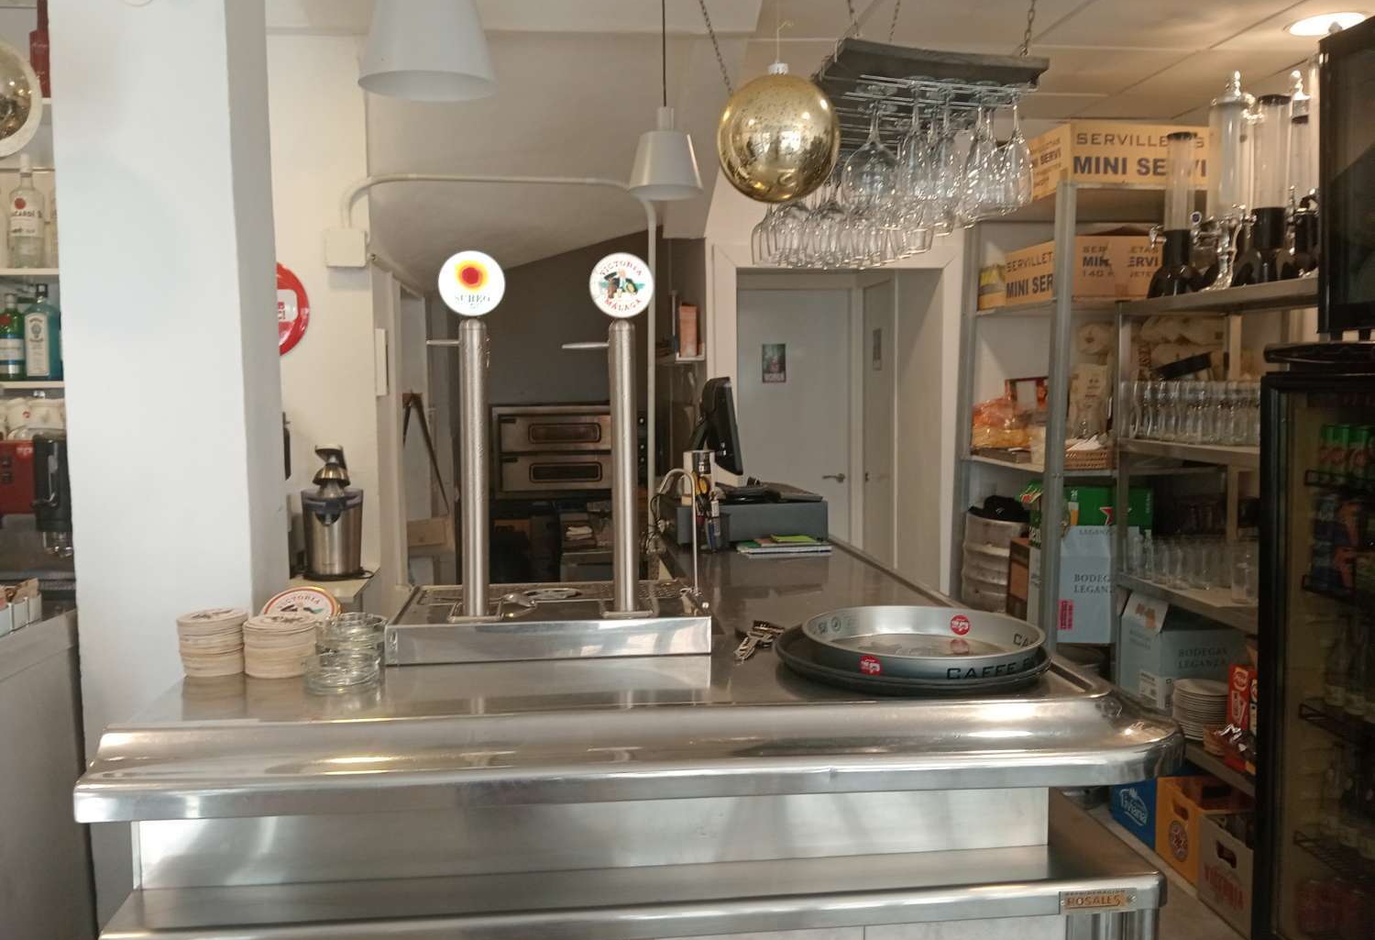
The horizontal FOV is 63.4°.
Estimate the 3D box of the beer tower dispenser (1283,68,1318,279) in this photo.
[{"bbox_3d":[1.736,-0.815,3.175,0.200,0.630,0.160,-4,6,-33],"label":"beer tower dispenser"}]

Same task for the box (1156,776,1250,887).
[{"bbox_3d":[1.709,1.116,3.446,0.390,0.248,0.275,-1,5,-5],"label":"box"}]

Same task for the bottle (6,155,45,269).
[{"bbox_3d":[-1.745,-0.681,2.936,0.083,0.293,0.083,-1,5,-5],"label":"bottle"}]

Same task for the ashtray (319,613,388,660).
[{"bbox_3d":[-0.446,0.220,1.484,0.094,0.038,0.094,-1,5,-7],"label":"ashtray"}]

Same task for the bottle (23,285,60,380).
[{"bbox_3d":[-1.807,-0.385,3.120,0.084,0.273,0.064,-1,5,-4],"label":"bottle"}]

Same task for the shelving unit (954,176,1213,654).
[{"bbox_3d":[1.469,0.097,4.210,0.590,2.160,0.940,-1,5,-5],"label":"shelving unit"}]

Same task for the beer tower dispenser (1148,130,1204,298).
[{"bbox_3d":[1.732,-0.896,3.920,0.210,0.595,0.205,-1,4,-7],"label":"beer tower dispenser"}]

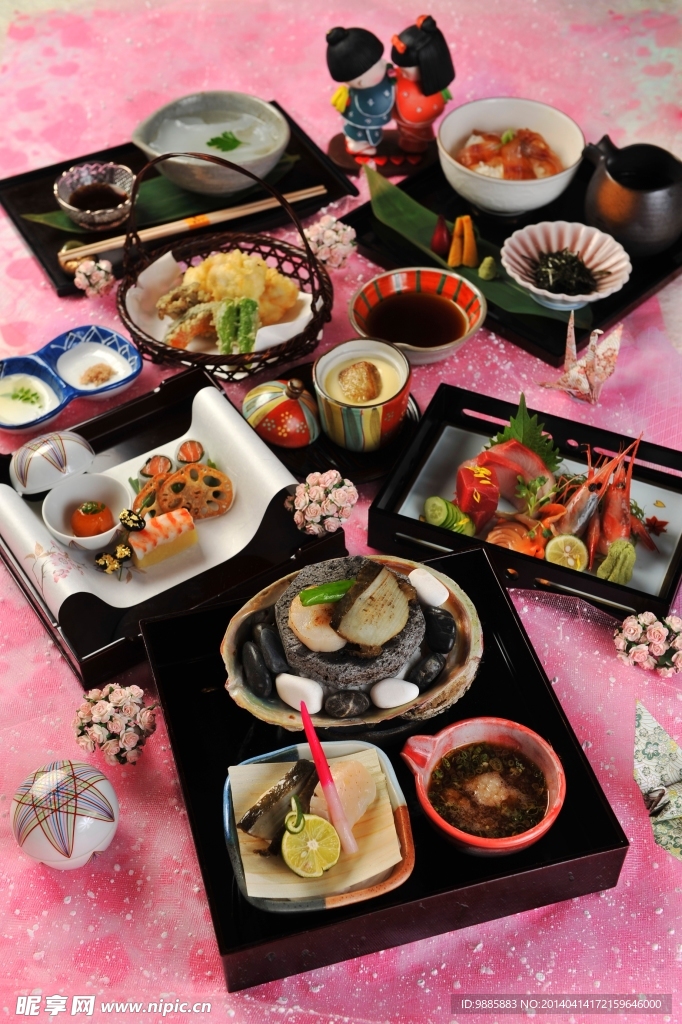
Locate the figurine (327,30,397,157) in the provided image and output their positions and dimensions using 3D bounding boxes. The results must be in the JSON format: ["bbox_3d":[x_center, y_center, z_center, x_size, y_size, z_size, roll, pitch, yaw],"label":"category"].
[{"bbox_3d":[0.019,-0.374,1.309,0.058,0.122,0.056,33,55,27],"label":"figurine"}]

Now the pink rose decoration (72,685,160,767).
[{"bbox_3d":[-0.139,0.132,0.910,0.051,0.042,0.051,-1,47,0],"label":"pink rose decoration"}]

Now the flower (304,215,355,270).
[{"bbox_3d":[-0.011,-0.235,1.288,0.050,0.045,0.050,-1,47,0],"label":"flower"}]

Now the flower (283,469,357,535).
[{"bbox_3d":[-0.013,-0.006,0.997,0.049,0.043,0.048,-1,47,0],"label":"flower"}]

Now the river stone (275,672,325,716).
[{"bbox_3d":[-0.026,0.115,0.938,0.034,0.017,0.025,34,56,28],"label":"river stone"}]

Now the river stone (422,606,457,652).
[{"bbox_3d":[0.062,0.074,0.931,0.021,0.018,0.031,-1,47,0],"label":"river stone"}]

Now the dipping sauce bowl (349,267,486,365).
[{"bbox_3d":[0.061,-0.150,1.175,0.108,0.036,0.110,0,47,0],"label":"dipping sauce bowl"}]

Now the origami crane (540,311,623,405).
[{"bbox_3d":[0.193,-0.122,1.174,0.066,0.058,0.047,-28,53,-23],"label":"origami crane"}]

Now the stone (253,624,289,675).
[{"bbox_3d":[-0.043,0.085,0.925,0.016,0.019,0.035,-20,50,-17],"label":"stone"}]

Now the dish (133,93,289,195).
[{"bbox_3d":[-0.113,-0.317,1.310,0.138,0.051,0.119,-3,47,-2],"label":"dish"}]

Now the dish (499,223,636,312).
[{"bbox_3d":[0.183,-0.194,1.206,0.105,0.032,0.105,0,47,0],"label":"dish"}]

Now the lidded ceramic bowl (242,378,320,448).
[{"bbox_3d":[-0.040,-0.083,1.120,0.061,0.039,0.061,12,42,-14],"label":"lidded ceramic bowl"}]

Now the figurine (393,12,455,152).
[{"bbox_3d":[0.075,-0.397,1.367,0.054,0.122,0.050,-24,51,-20],"label":"figurine"}]

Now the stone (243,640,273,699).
[{"bbox_3d":[-0.054,0.101,0.948,0.018,0.015,0.041,-14,49,-12],"label":"stone"}]

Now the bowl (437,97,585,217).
[{"bbox_3d":[0.151,-0.311,1.335,0.131,0.061,0.131,0,47,0],"label":"bowl"}]

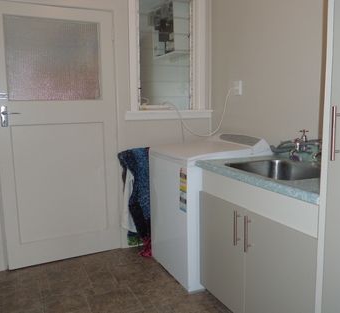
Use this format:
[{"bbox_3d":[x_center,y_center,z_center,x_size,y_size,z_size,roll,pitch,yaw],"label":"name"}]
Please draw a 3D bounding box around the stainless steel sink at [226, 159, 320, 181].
[{"bbox_3d":[0.611,0.161,1.858,0.478,0.200,0.564,-4,8,-24],"label":"stainless steel sink"}]

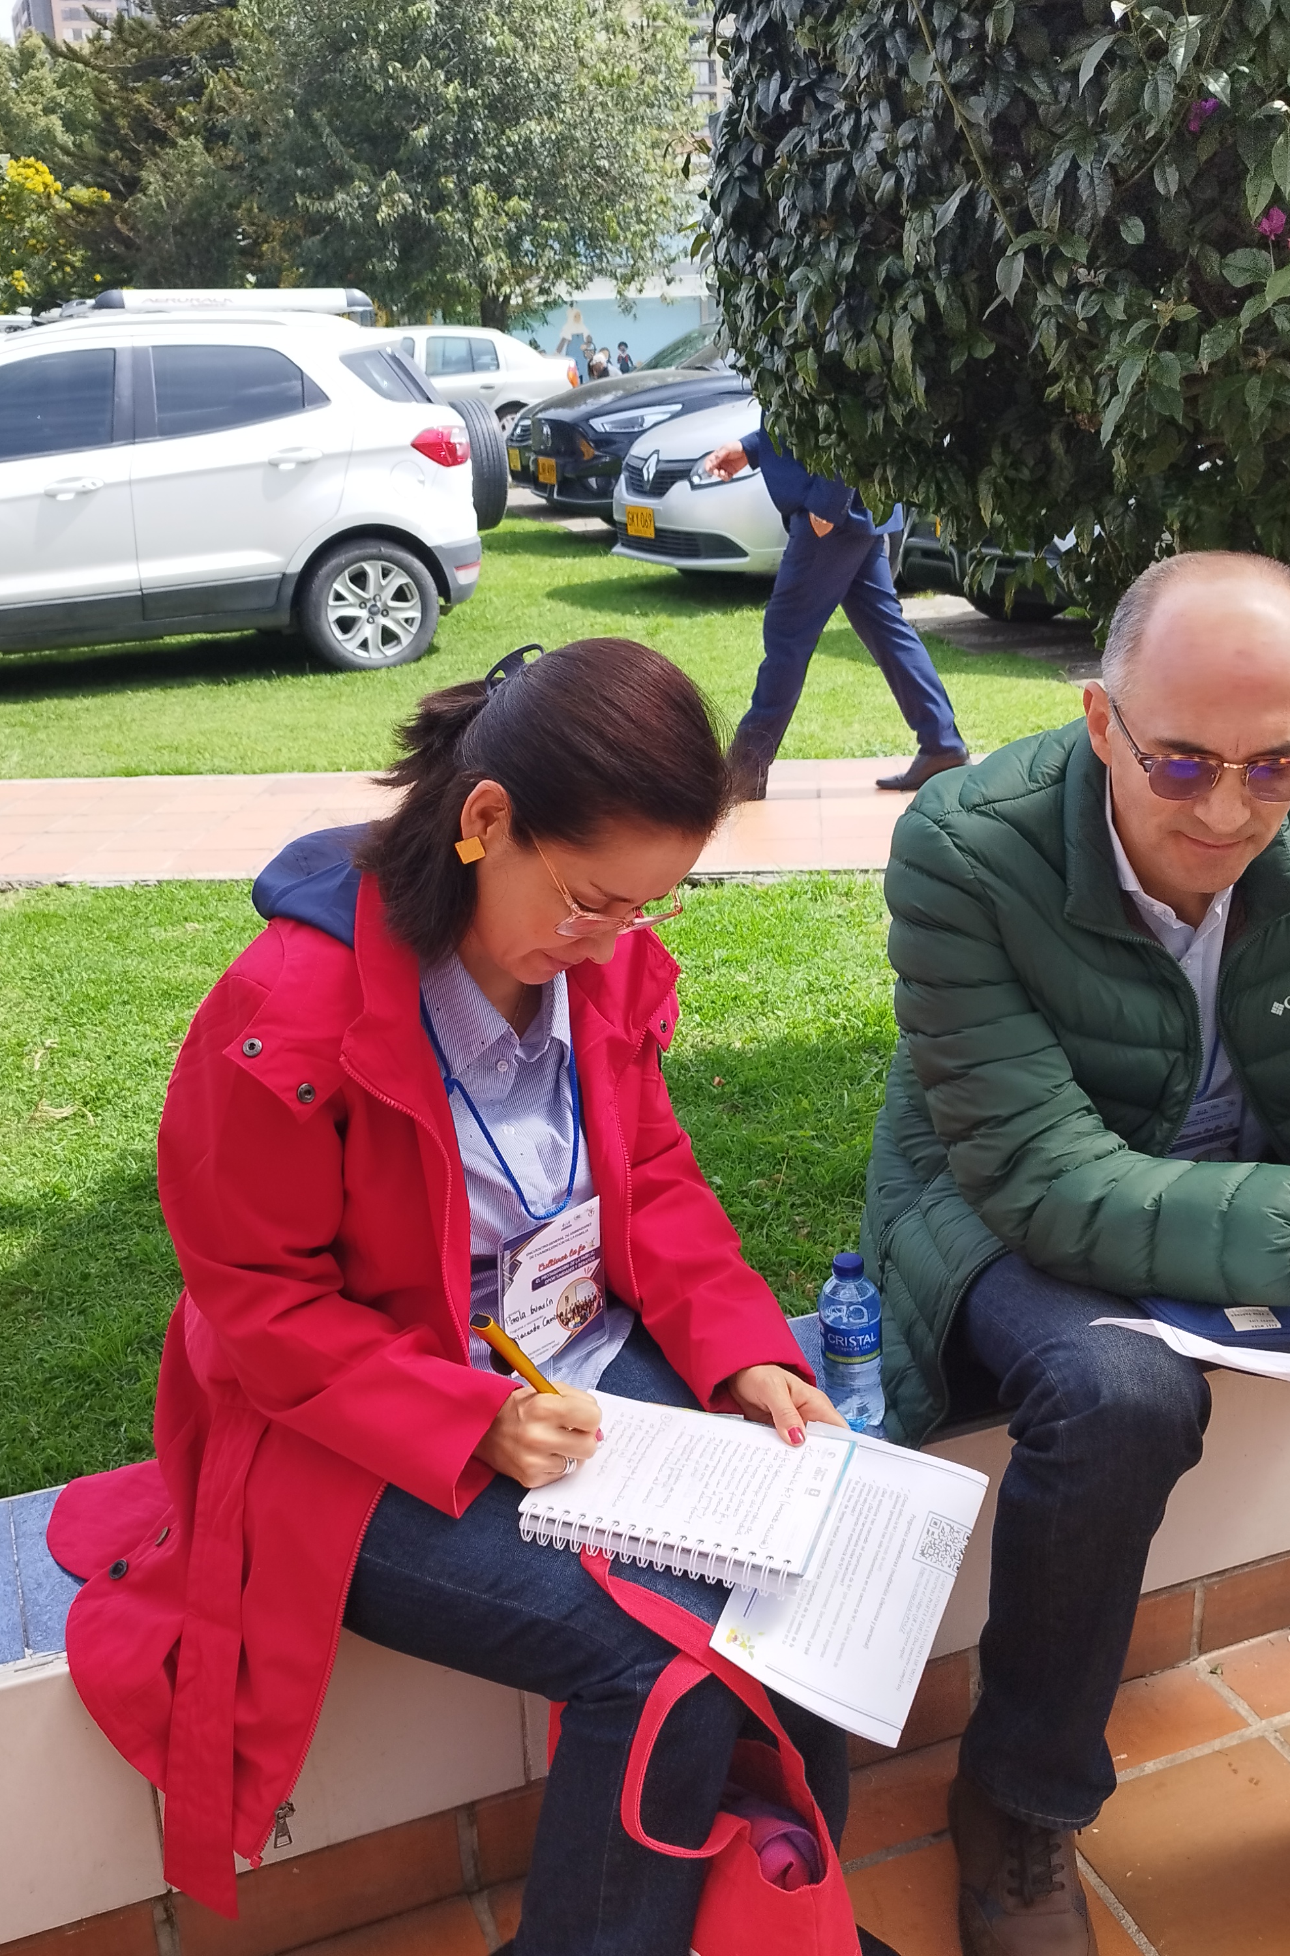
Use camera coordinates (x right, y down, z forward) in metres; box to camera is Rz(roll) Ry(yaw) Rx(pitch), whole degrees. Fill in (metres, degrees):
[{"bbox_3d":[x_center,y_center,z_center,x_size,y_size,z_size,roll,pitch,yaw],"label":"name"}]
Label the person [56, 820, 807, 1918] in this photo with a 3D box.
[{"bbox_3d":[-0.109,0.334,1.463,0.520,1.180,0.760,-19,25,-39],"label":"person"}]

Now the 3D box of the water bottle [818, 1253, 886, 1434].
[{"bbox_3d":[0.202,0.352,1.777,0.061,0.167,0.061,-2,20,1],"label":"water bottle"}]

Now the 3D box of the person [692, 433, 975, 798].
[{"bbox_3d":[0.599,-1.435,5.706,0.750,1.720,0.520,-1,20,4],"label":"person"}]

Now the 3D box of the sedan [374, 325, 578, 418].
[{"bbox_3d":[-2.934,-6.941,21.758,4.280,1.500,1.740,-10,21,-22],"label":"sedan"}]

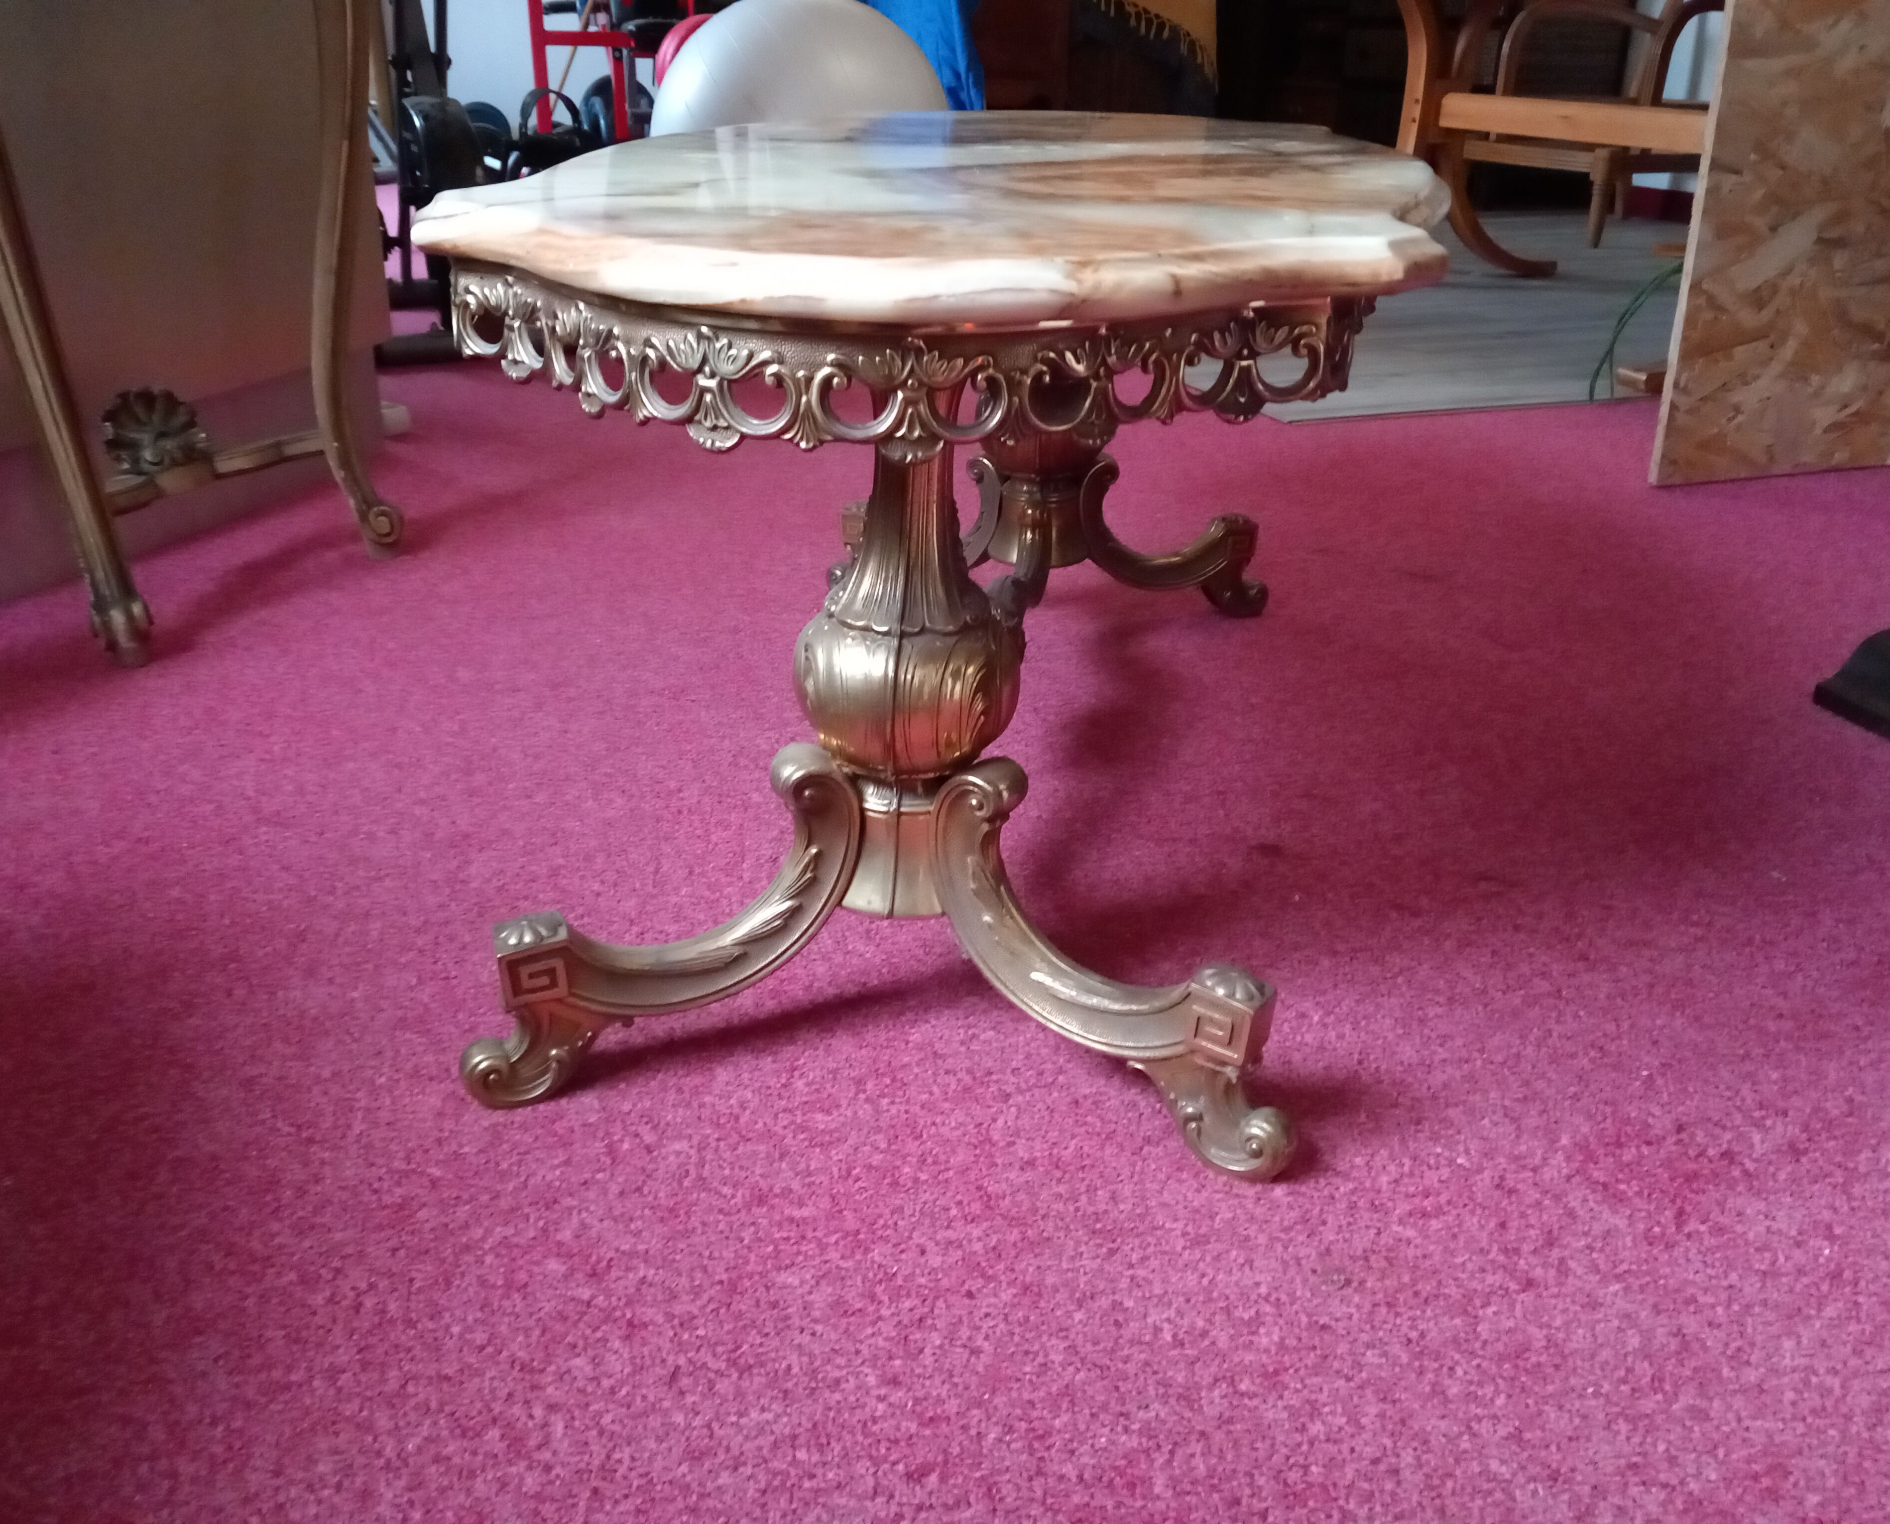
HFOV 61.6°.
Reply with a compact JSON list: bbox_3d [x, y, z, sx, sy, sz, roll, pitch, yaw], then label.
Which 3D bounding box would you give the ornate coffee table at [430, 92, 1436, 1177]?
[{"bbox_3d":[0.037,-0.181,1.112,0.562,0.458,1.030,4,25,8],"label":"ornate coffee table"}]

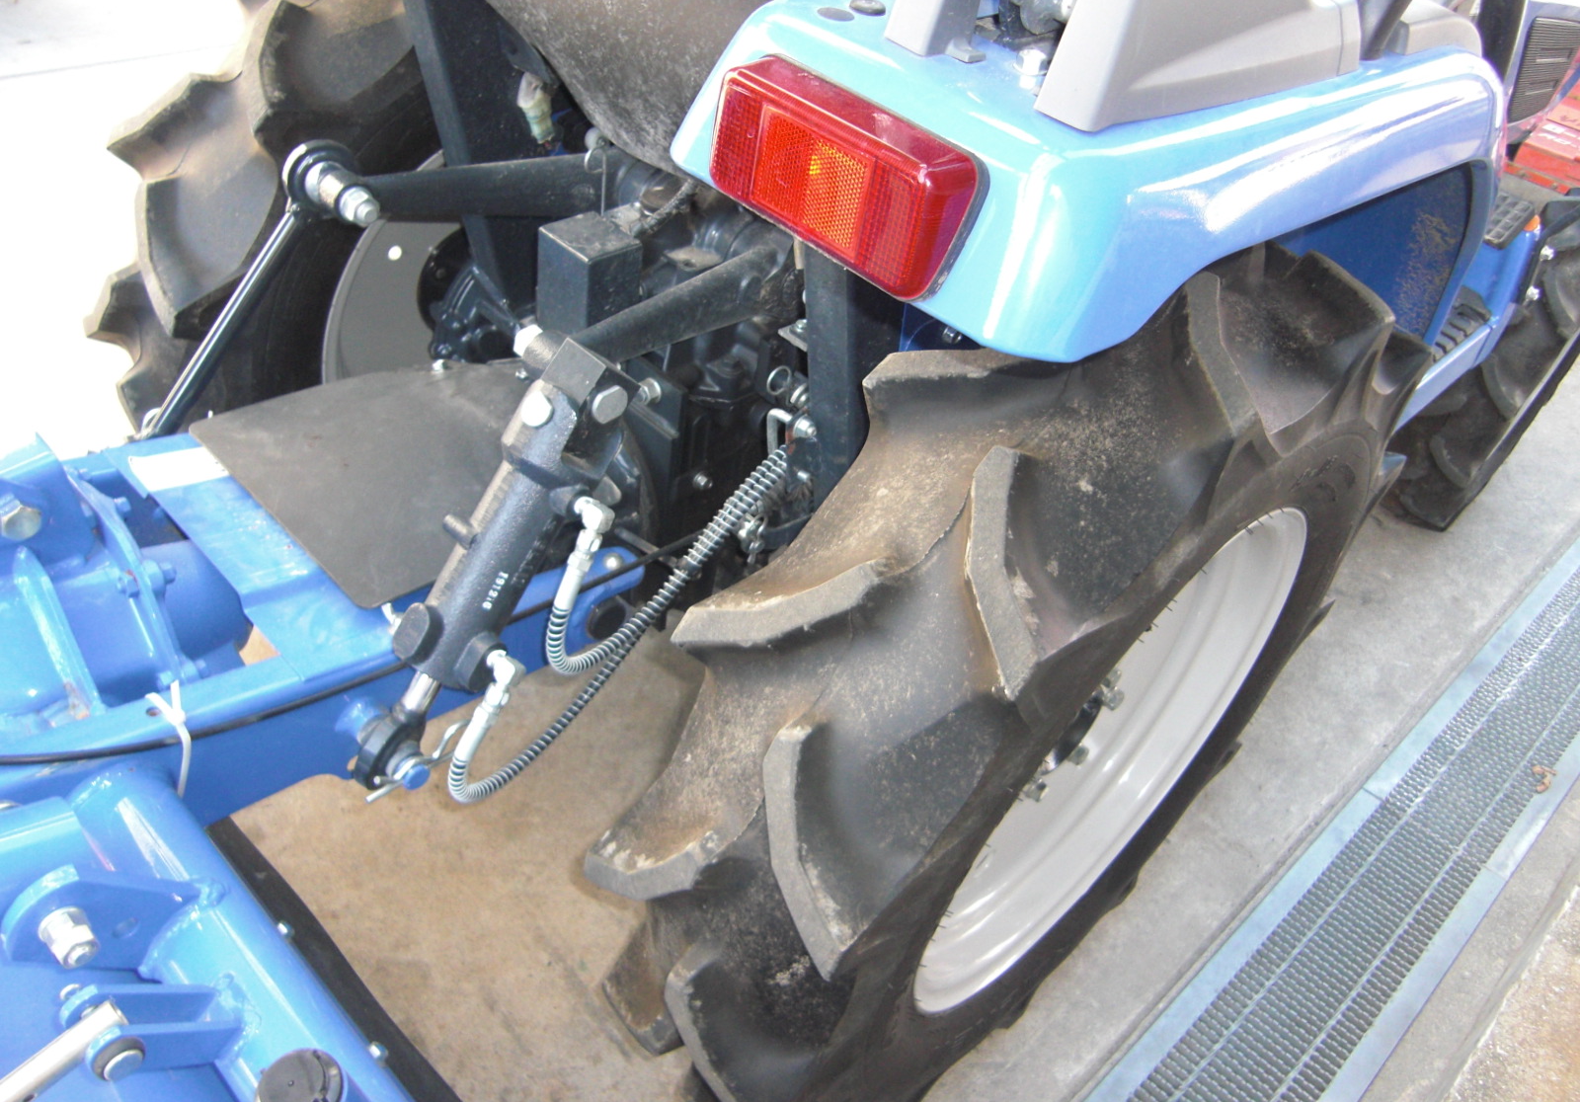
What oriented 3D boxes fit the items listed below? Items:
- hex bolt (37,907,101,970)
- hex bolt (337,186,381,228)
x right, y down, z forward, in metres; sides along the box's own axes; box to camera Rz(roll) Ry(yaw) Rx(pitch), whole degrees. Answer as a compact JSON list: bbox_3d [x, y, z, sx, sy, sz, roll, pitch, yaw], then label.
[{"bbox_3d":[-0.367,0.197,0.650,0.025,0.025,0.027,-28,51,-36],"label":"hex bolt"},{"bbox_3d":[-0.324,-0.258,0.960,0.028,0.028,0.028,-28,51,-36],"label":"hex bolt"}]

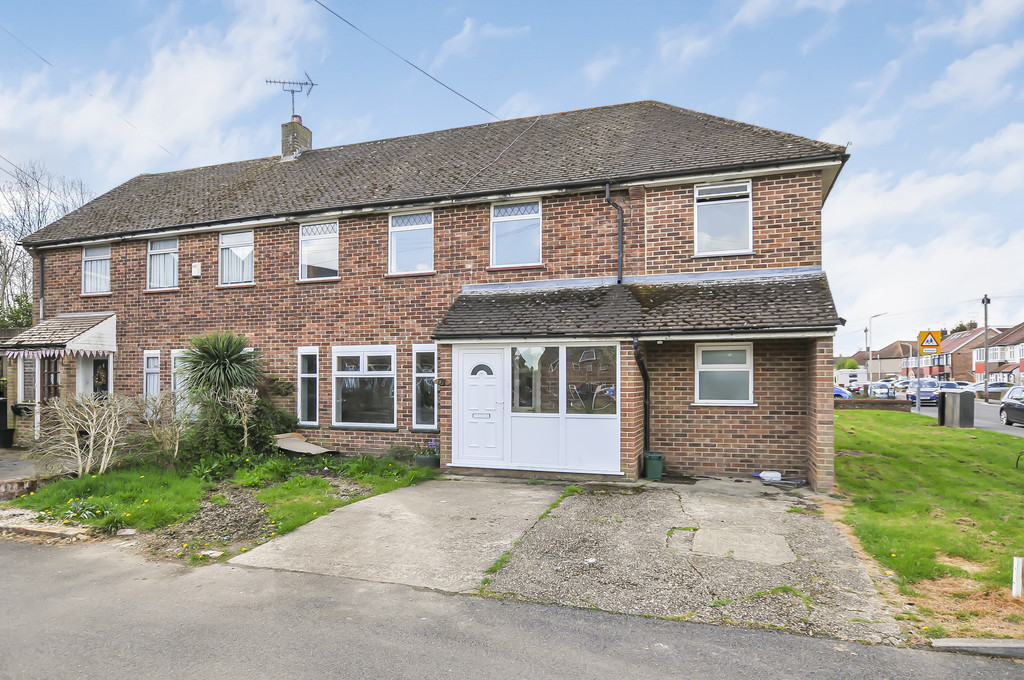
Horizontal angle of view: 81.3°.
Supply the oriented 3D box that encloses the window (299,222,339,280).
[{"bbox_3d":[-3.938,-1.825,12.233,0.966,1.156,0.120,-1,-2,19],"label":"window"}]

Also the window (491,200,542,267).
[{"bbox_3d":[0.075,-1.910,10.720,0.950,1.180,0.100,-1,-2,19],"label":"window"}]

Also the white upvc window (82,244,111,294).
[{"bbox_3d":[-9.949,-1.676,14.340,0.941,1.133,0.120,-1,-2,19],"label":"white upvc window"}]

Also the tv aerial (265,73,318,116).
[{"bbox_3d":[-5.840,-6.528,15.800,1.280,1.100,0.400,0,-2,-10],"label":"tv aerial"}]

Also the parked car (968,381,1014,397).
[{"bbox_3d":[40.144,4.232,50.000,4.300,1.470,1.800,-1,-2,20],"label":"parked car"}]

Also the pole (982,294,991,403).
[{"bbox_3d":[33.007,0.591,41.500,0.400,7.500,0.400,-1,-2,34],"label":"pole"}]

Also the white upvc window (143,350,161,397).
[{"bbox_3d":[-8.157,0.996,13.500,0.470,1.500,0.100,-1,-2,19],"label":"white upvc window"}]

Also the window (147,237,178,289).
[{"bbox_3d":[-7.951,-1.725,13.640,0.927,1.135,0.120,-1,-2,19],"label":"window"}]

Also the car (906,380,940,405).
[{"bbox_3d":[26.827,3.382,38.800,1.850,1.670,4.400,-1,-2,33],"label":"car"}]

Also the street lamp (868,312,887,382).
[{"bbox_3d":[24.265,1.192,39.500,1.050,5.900,0.220,-1,-2,24],"label":"street lamp"}]

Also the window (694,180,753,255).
[{"bbox_3d":[3.403,-1.947,9.600,0.880,1.180,0.100,-1,-2,19],"label":"window"}]

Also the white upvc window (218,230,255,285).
[{"bbox_3d":[-5.951,-1.777,12.938,0.944,1.131,0.120,-1,-2,19],"label":"white upvc window"}]

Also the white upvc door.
[{"bbox_3d":[-0.526,1.092,9.800,0.860,1.910,0.090,-1,-2,19],"label":"white upvc door"}]

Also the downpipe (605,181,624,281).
[{"bbox_3d":[1.706,-1.777,9.980,0.240,1.700,0.280,-1,-2,19],"label":"downpipe"}]

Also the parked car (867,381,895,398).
[{"bbox_3d":[25.766,3.766,42.000,1.800,1.480,4.300,-1,-2,24],"label":"parked car"}]

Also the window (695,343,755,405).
[{"bbox_3d":[3.378,0.541,9.505,0.883,0.983,0.120,-1,-2,19],"label":"window"}]

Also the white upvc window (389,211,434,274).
[{"bbox_3d":[-1.931,-1.865,11.529,0.983,1.185,0.120,-1,-2,19],"label":"white upvc window"}]

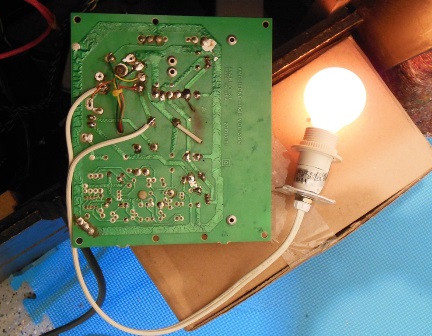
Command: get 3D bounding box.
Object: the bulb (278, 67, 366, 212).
[{"bbox_3d":[0.093,-0.025,0.485,0.054,0.054,0.132,17,85,5],"label":"bulb"}]

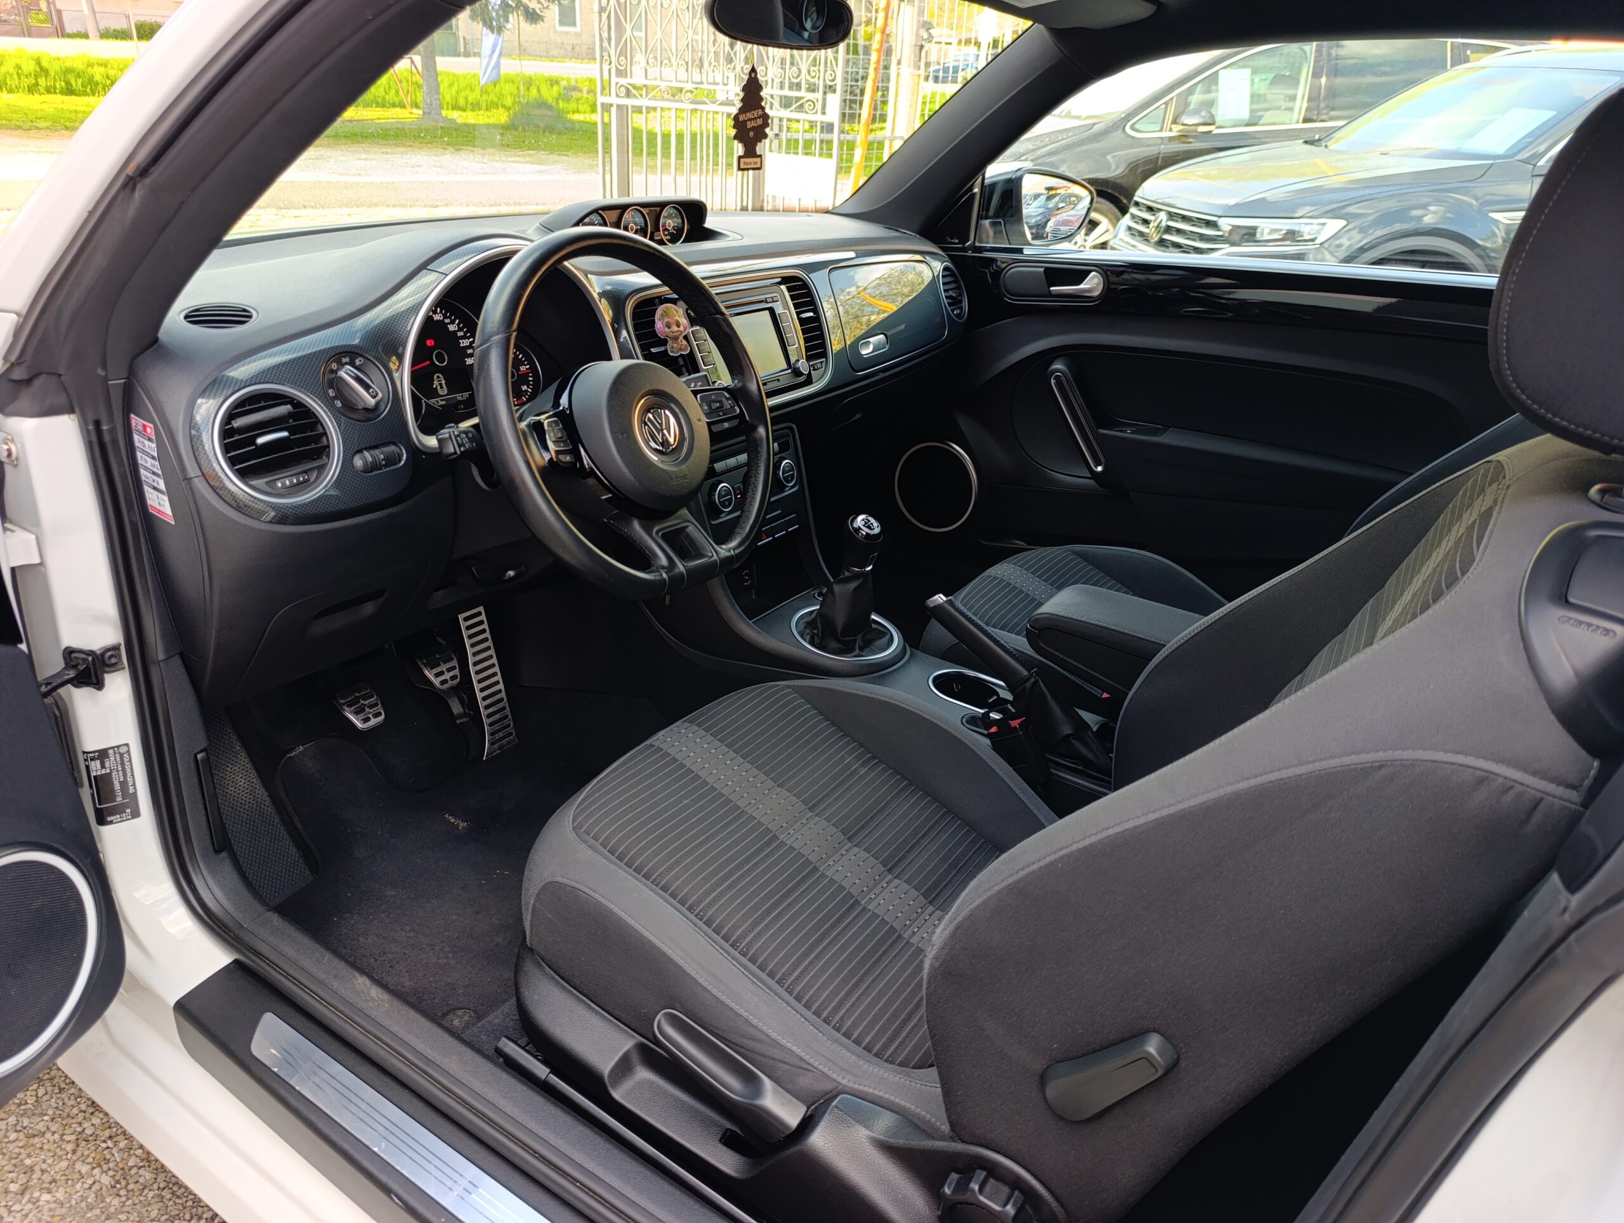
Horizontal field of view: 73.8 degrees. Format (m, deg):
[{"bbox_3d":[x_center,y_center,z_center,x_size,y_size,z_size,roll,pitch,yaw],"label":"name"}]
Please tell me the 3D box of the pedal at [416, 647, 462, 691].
[{"bbox_3d":[-0.516,0.080,1.499,0.022,0.052,0.062,-22,5,41],"label":"pedal"}]

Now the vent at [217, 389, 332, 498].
[{"bbox_3d":[-0.470,-0.147,0.943,0.045,0.106,0.106,-6,15,42],"label":"vent"}]

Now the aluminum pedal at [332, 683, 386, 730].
[{"bbox_3d":[-0.587,0.125,1.405,0.025,0.051,0.052,-28,1,40],"label":"aluminum pedal"}]

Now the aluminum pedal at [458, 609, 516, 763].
[{"bbox_3d":[-0.491,0.106,1.621,0.030,0.228,0.048,-1,13,37],"label":"aluminum pedal"}]

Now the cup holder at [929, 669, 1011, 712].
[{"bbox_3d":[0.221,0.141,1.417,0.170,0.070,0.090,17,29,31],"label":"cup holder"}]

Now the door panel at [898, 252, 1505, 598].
[{"bbox_3d":[0.652,-0.295,1.853,1.080,0.600,0.140,18,28,30],"label":"door panel"}]

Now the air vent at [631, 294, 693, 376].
[{"bbox_3d":[-0.182,-0.333,1.308,0.035,0.097,0.087,4,22,36],"label":"air vent"}]

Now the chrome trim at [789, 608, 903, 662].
[{"bbox_3d":[0.046,0.032,1.488,0.150,0.020,0.150,7,30,-4],"label":"chrome trim"}]

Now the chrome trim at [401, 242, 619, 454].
[{"bbox_3d":[-0.308,-0.291,1.144,0.055,0.205,0.305,2,20,36],"label":"chrome trim"}]

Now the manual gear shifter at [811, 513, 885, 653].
[{"bbox_3d":[0.050,-0.047,1.449,0.110,0.180,0.100,2,24,-1],"label":"manual gear shifter"}]

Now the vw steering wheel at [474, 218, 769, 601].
[{"bbox_3d":[-0.182,-0.198,1.080,0.100,0.360,0.370,-6,16,40],"label":"vw steering wheel"}]

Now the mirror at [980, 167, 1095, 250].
[{"bbox_3d":[0.428,-0.762,2.043,0.220,0.150,0.130,-19,32,-37],"label":"mirror"}]

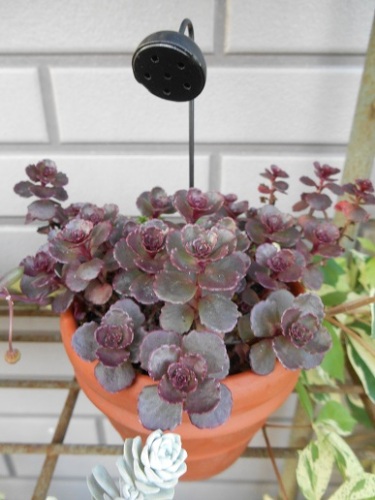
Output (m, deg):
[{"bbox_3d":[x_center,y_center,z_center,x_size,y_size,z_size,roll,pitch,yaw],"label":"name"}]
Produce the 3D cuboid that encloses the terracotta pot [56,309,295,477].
[{"bbox_3d":[0.001,0.082,0.265,0.156,0.119,0.156,0,27,0],"label":"terracotta pot"}]

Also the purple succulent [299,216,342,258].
[{"bbox_3d":[0.087,-0.008,0.246,0.029,0.023,0.028,0,27,0],"label":"purple succulent"}]

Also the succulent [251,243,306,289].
[{"bbox_3d":[0.056,0.009,0.230,0.035,0.023,0.033,0,27,0],"label":"succulent"}]

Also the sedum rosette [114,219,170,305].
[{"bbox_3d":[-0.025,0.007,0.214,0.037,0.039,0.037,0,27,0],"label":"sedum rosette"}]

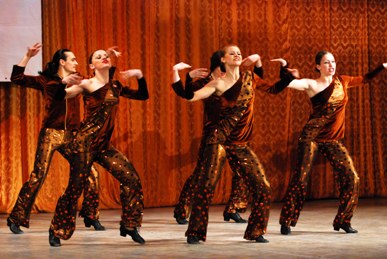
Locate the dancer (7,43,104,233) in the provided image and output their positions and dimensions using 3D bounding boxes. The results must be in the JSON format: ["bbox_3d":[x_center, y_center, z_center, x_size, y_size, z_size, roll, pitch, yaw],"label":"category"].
[{"bbox_3d":[-1.198,0.070,9.950,0.860,1.670,0.600,-2,3,-42],"label":"dancer"}]

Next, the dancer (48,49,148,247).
[{"bbox_3d":[-0.769,0.146,9.150,0.820,1.600,0.600,-2,3,-32],"label":"dancer"}]

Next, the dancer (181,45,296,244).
[{"bbox_3d":[0.360,0.123,9.250,0.950,1.630,0.580,-1,3,-28],"label":"dancer"}]

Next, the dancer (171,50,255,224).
[{"bbox_3d":[0.186,0.074,10.500,0.820,1.610,0.560,-2,3,-38],"label":"dancer"}]

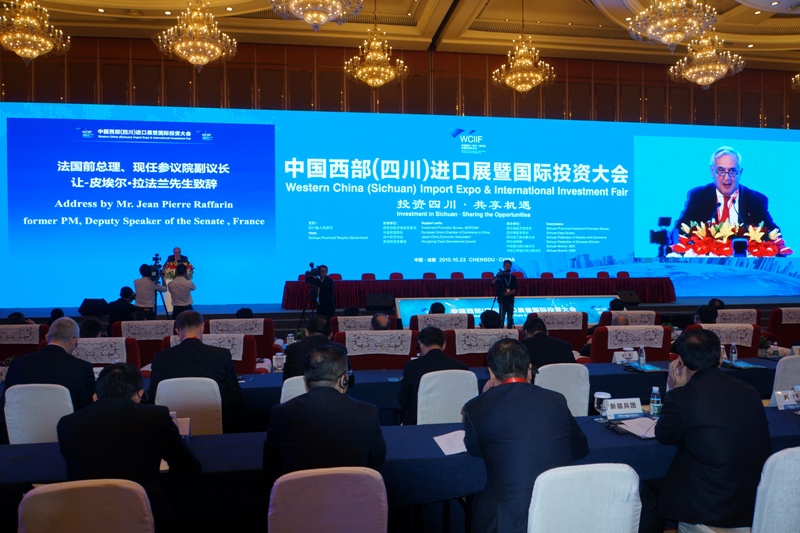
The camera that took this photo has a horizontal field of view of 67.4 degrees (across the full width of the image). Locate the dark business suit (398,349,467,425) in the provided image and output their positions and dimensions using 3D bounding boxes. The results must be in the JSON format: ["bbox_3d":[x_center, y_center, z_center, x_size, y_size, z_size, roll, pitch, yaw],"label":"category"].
[{"bbox_3d":[0.250,0.901,4.570,0.520,0.640,0.450,0,0,-9],"label":"dark business suit"}]

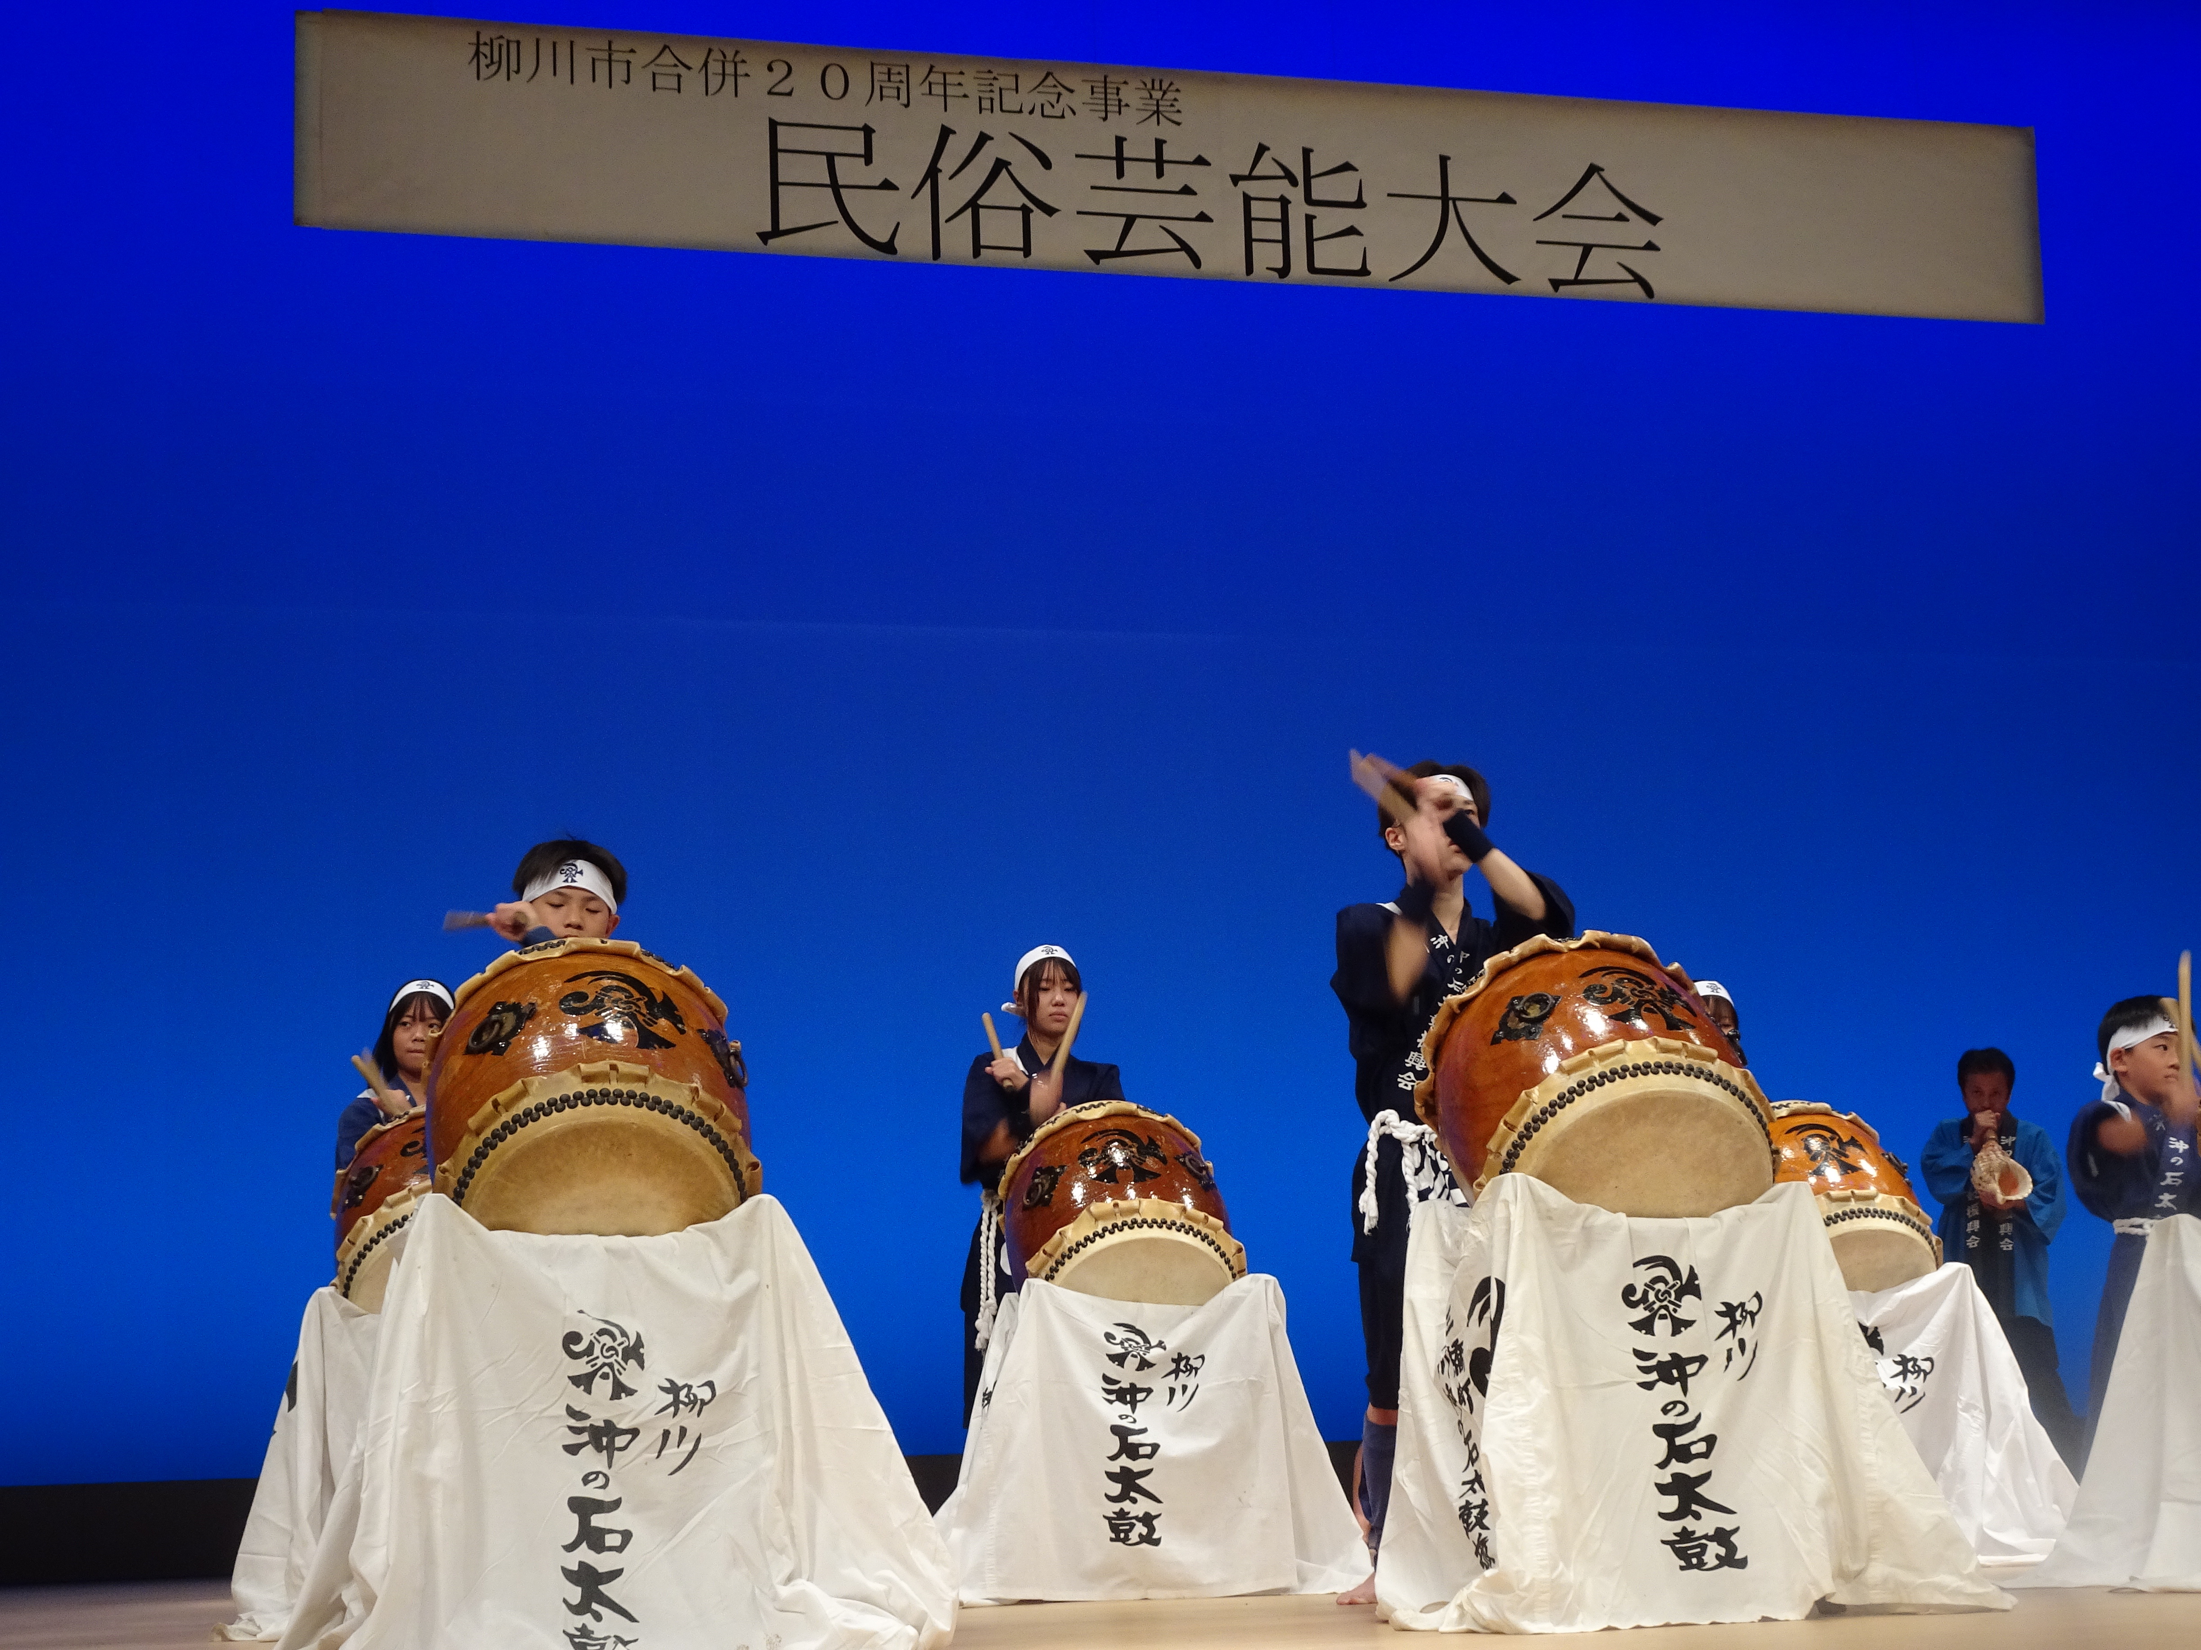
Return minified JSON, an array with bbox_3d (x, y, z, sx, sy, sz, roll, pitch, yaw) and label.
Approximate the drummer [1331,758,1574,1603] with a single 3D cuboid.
[{"bbox_3d":[0.668,0.668,6.587,0.530,1.620,0.520,1,-11,-16],"label":"drummer"}]

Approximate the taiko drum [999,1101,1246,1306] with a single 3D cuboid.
[{"bbox_3d":[0.043,0.999,8.157,0.550,0.550,0.550,0,29,-12],"label":"taiko drum"}]

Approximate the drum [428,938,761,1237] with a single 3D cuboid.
[{"bbox_3d":[-0.870,0.529,5.891,0.550,0.550,0.550,0,29,-12],"label":"drum"}]

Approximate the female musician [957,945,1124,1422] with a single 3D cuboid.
[{"bbox_3d":[-0.136,1.094,8.629,0.470,1.610,0.450,0,-11,-10],"label":"female musician"}]

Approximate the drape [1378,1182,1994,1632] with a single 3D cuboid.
[{"bbox_3d":[0.969,0.960,5.766,0.860,0.720,0.780,0,-11,-13],"label":"drape"}]

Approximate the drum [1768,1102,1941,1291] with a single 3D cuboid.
[{"bbox_3d":[1.827,1.049,8.797,0.550,0.550,0.550,0,29,-12],"label":"drum"}]

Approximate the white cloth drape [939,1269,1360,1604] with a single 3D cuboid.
[{"bbox_3d":[0.102,1.424,8.025,0.860,0.720,0.800,0,-11,-12],"label":"white cloth drape"}]

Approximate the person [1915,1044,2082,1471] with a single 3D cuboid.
[{"bbox_3d":[3.022,1.551,11.595,0.520,1.610,0.420,-4,-11,10],"label":"person"}]

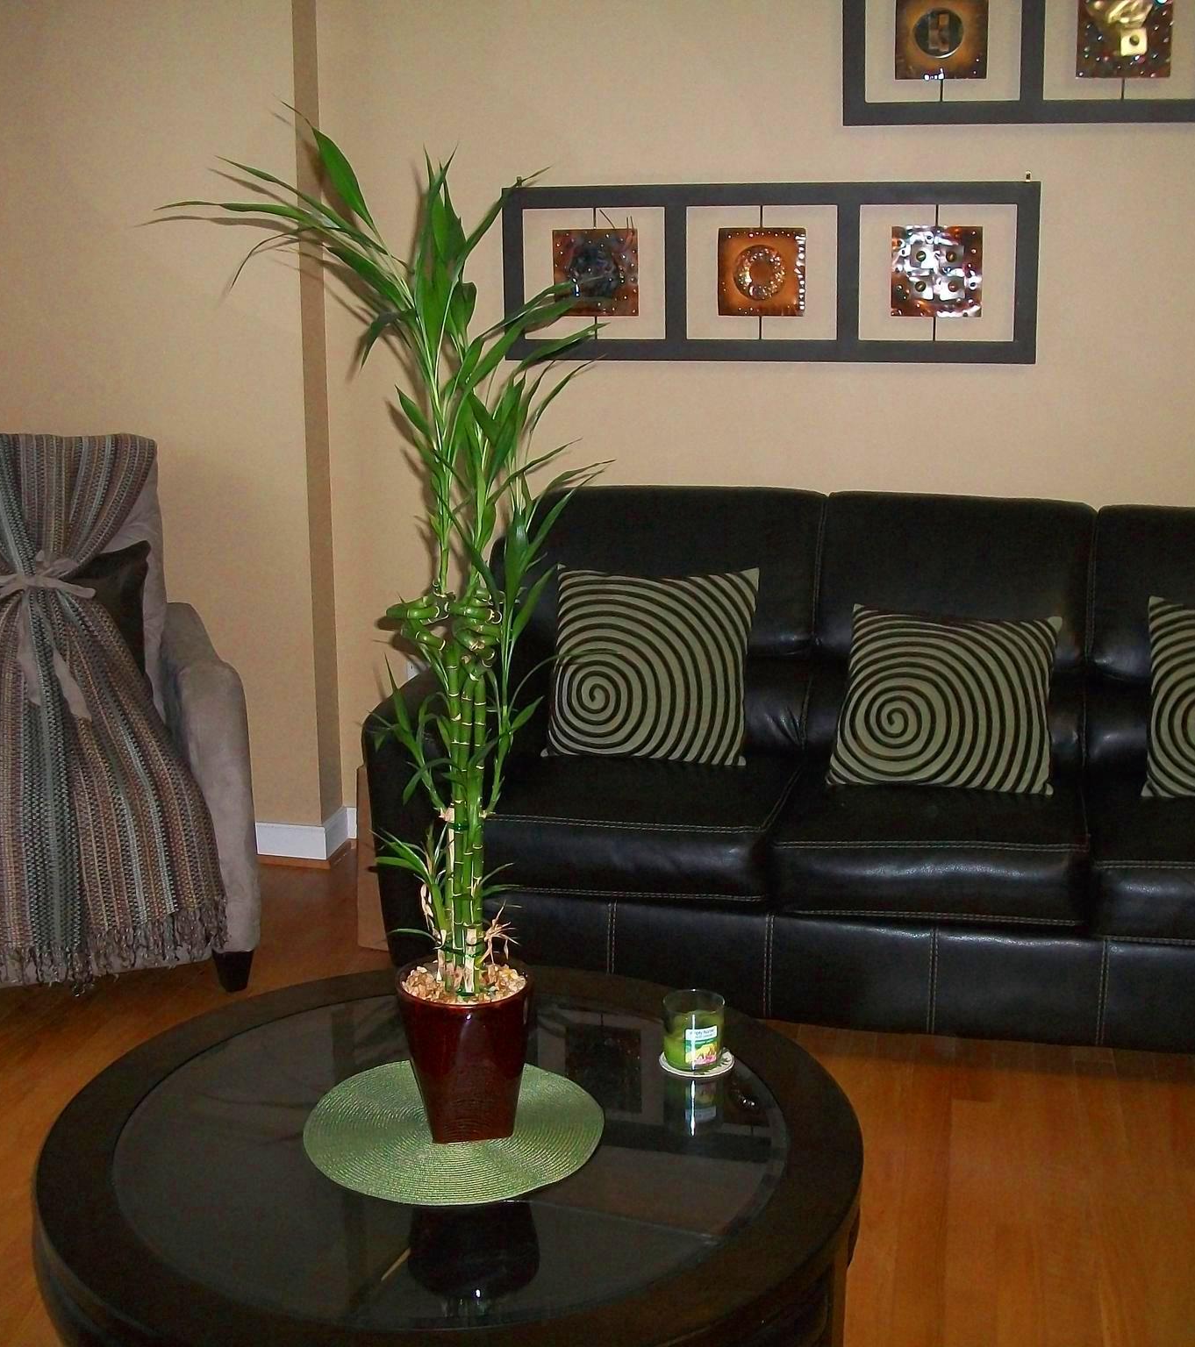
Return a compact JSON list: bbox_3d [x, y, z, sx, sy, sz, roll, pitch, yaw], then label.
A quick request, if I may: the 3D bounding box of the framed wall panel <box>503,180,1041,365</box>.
[{"bbox_3d":[0.396,-0.944,3.933,1.255,0.405,0.035,2,13,10],"label":"framed wall panel"}]

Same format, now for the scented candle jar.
[{"bbox_3d":[0.127,0.468,2.179,0.081,0.079,0.081,0,12,0],"label":"scented candle jar"}]

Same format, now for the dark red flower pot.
[{"bbox_3d":[-0.159,0.457,2.022,0.162,0.173,0.162,0,12,0],"label":"dark red flower pot"}]

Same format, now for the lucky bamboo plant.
[{"bbox_3d":[-0.234,-0.096,1.900,0.465,1.010,0.369,0,12,0],"label":"lucky bamboo plant"}]

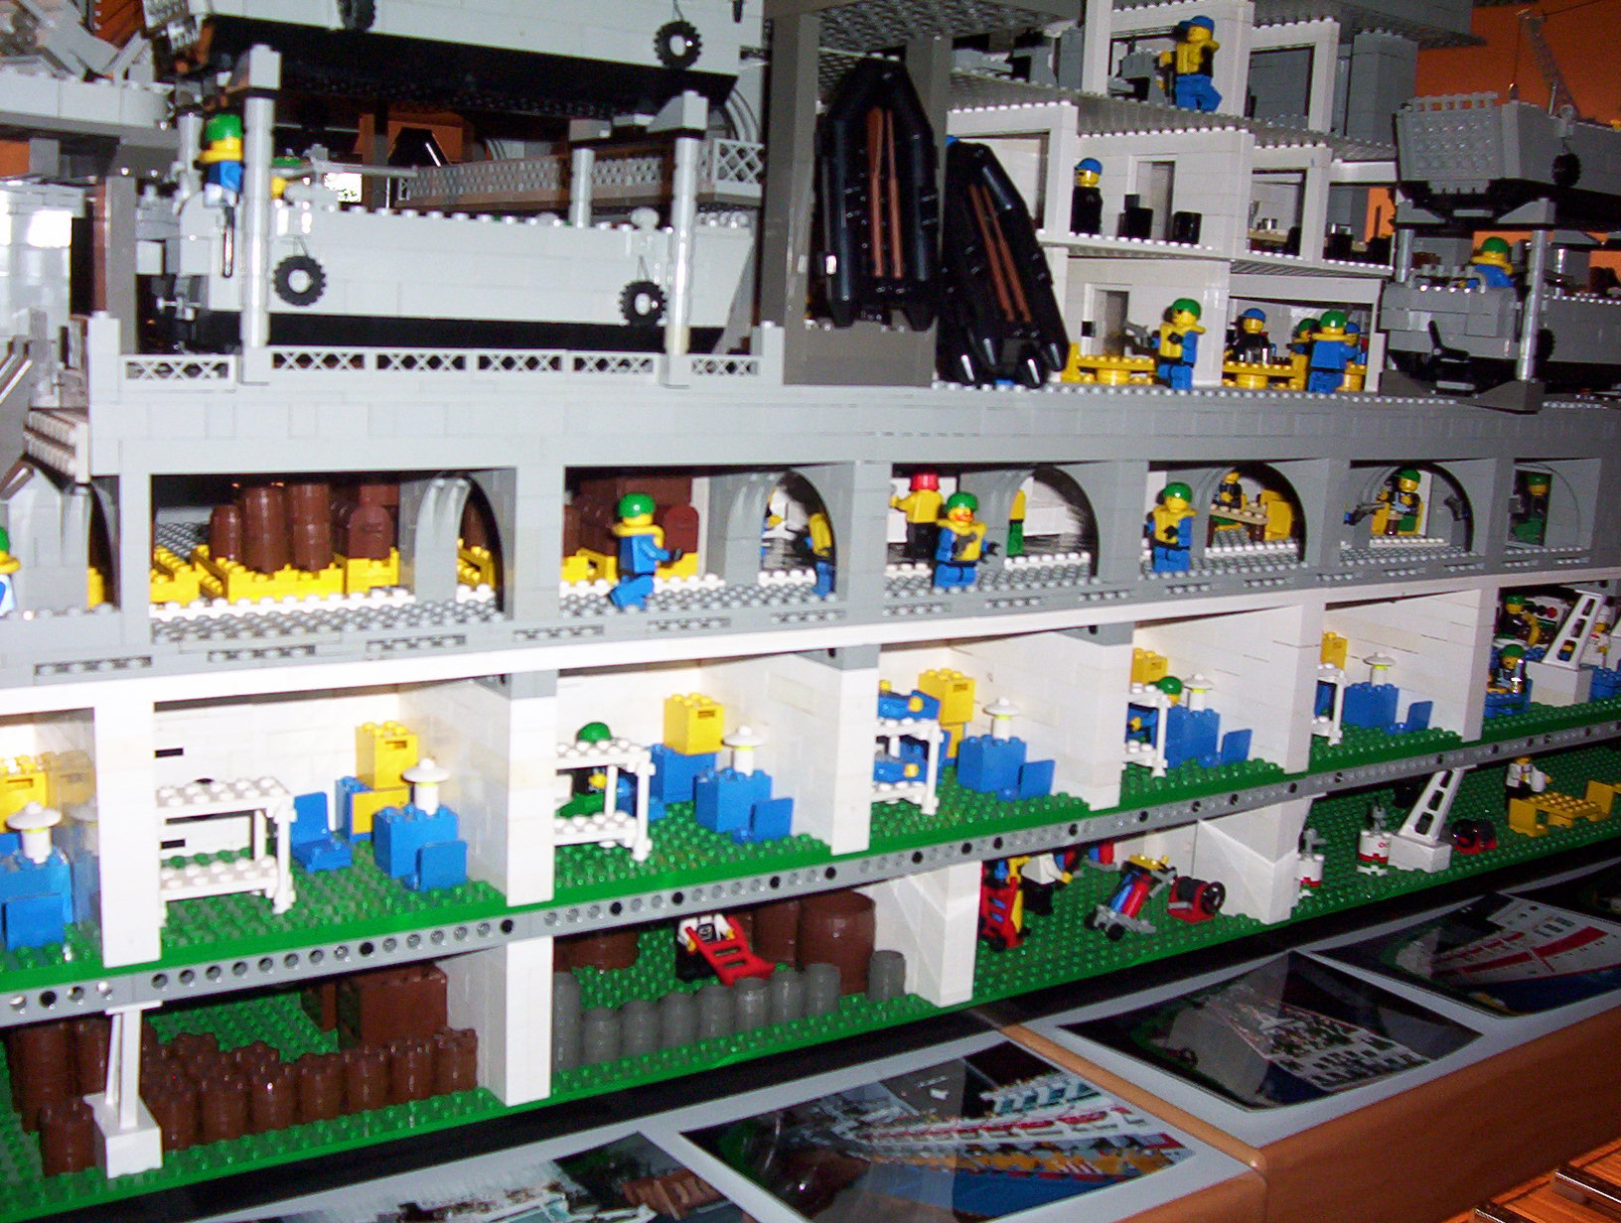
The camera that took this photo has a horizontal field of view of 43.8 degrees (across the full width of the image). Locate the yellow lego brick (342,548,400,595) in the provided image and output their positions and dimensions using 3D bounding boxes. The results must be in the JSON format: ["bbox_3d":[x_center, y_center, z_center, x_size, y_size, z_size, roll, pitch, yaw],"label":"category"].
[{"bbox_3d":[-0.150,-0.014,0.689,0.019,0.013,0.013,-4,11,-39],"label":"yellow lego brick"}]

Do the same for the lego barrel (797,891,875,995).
[{"bbox_3d":[0.011,0.131,0.794,0.030,0.034,0.030,2,9,0],"label":"lego barrel"}]

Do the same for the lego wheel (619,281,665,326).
[{"bbox_3d":[-0.054,-0.100,0.656,0.015,0.015,0.006,-4,12,-38],"label":"lego wheel"}]

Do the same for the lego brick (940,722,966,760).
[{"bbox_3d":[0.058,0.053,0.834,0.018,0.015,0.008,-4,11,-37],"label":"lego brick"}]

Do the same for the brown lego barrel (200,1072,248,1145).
[{"bbox_3d":[-0.177,0.150,0.607,0.015,0.017,0.015,-4,11,-37],"label":"brown lego barrel"}]

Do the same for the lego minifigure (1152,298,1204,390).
[{"bbox_3d":[0.152,-0.109,0.835,0.015,0.041,0.024,-2,11,-32],"label":"lego minifigure"}]

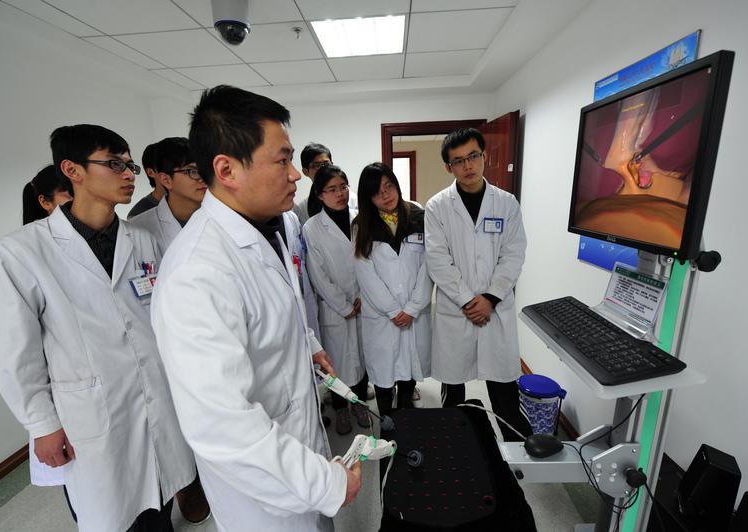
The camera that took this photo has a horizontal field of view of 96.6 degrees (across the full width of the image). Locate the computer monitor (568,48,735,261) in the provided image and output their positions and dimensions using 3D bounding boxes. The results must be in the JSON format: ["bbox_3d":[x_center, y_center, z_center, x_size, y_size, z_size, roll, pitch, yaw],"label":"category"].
[{"bbox_3d":[0.596,-0.226,0.770,0.052,0.340,0.407,-1,14,3],"label":"computer monitor"}]

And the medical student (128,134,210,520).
[{"bbox_3d":[-0.774,0.337,1.515,0.360,1.730,0.500,3,14,20],"label":"medical student"}]

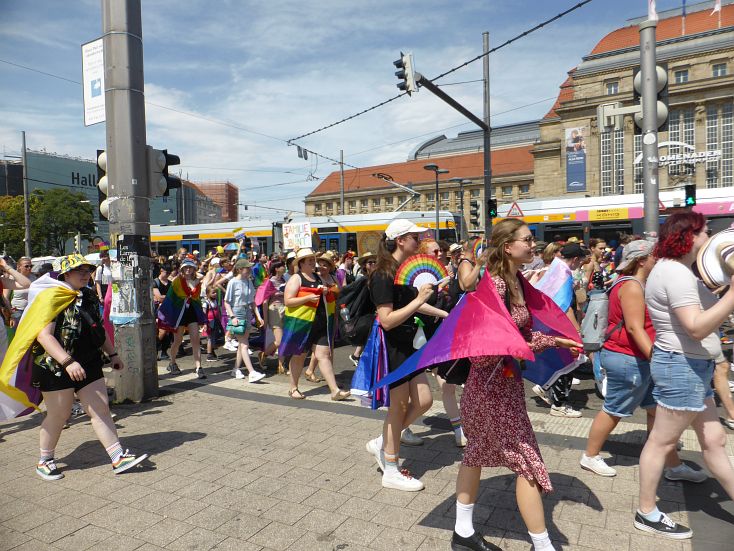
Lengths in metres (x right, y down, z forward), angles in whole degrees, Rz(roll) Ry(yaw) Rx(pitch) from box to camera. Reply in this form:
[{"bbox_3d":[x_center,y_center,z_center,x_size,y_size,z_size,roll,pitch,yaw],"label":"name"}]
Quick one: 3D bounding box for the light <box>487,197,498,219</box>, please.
[{"bbox_3d":[3.781,-2.005,15.300,0.260,0.550,0.300,0,2,30],"label":"light"}]

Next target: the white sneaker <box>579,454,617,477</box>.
[{"bbox_3d":[1.579,1.302,3.480,0.255,0.110,0.098,10,5,16],"label":"white sneaker"}]

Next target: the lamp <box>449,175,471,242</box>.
[{"bbox_3d":[4.231,-1.758,22.564,0.350,5.150,1.300,0,2,35],"label":"lamp"}]

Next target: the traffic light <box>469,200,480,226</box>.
[{"bbox_3d":[3.125,-1.802,14.800,0.360,0.760,0.260,-1,2,26],"label":"traffic light"}]

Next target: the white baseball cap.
[{"bbox_3d":[0.269,-0.306,3.420,0.280,0.135,0.180,-7,1,2],"label":"white baseball cap"}]

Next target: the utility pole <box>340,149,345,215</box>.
[{"bbox_3d":[-1.496,-3.644,32.120,0.220,8.680,0.220,0,2,30],"label":"utility pole"}]

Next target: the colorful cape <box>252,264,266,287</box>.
[{"bbox_3d":[-1.985,0.111,9.400,0.350,0.750,0.500,-1,2,28],"label":"colorful cape"}]

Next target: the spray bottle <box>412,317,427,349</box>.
[{"bbox_3d":[0.359,0.390,3.420,0.093,0.220,0.080,-1,2,0],"label":"spray bottle"}]

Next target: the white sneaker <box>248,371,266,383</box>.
[{"bbox_3d":[-1.366,1.266,6.350,0.260,0.120,0.095,-24,-4,15],"label":"white sneaker"}]

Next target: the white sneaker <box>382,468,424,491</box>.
[{"bbox_3d":[0.243,1.336,3.379,0.280,0.110,0.100,-1,2,18],"label":"white sneaker"}]

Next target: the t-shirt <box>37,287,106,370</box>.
[{"bbox_3d":[-2.198,0.396,3.800,0.370,0.600,0.460,0,2,30],"label":"t-shirt"}]

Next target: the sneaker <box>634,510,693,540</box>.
[{"bbox_3d":[1.614,1.327,2.781,0.275,0.100,0.100,0,2,31],"label":"sneaker"}]

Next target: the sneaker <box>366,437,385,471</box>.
[{"bbox_3d":[0.099,1.276,3.600,0.115,0.280,0.100,-43,-15,19],"label":"sneaker"}]

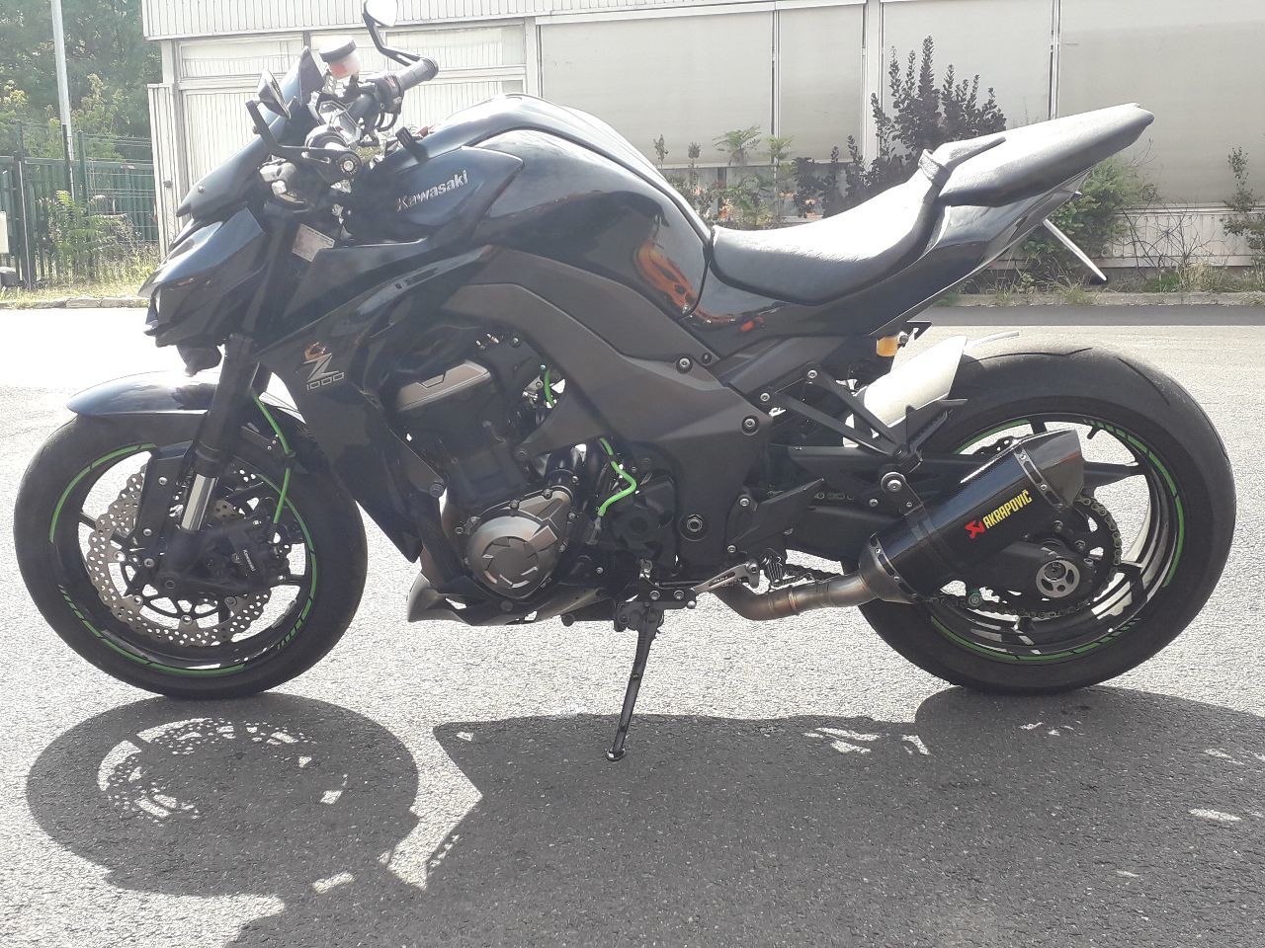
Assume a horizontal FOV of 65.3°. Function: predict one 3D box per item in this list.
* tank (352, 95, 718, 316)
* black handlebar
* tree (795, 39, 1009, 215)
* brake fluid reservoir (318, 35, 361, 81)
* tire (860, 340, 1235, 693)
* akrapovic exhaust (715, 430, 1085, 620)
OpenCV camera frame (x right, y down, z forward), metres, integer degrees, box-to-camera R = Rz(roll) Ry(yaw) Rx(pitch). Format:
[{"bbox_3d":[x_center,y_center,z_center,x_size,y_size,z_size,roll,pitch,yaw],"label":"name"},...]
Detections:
[{"bbox_3d":[-0.153,-0.422,1.537,0.550,0.320,0.380,-1,23,7],"label":"tank"},{"bbox_3d":[-0.390,-0.726,1.790,0.042,0.042,0.130,8,37,25],"label":"black handlebar"},{"bbox_3d":[2.800,-3.280,10.300,2.200,2.550,1.700,-1,8,0],"label":"tree"},{"bbox_3d":[-0.490,-0.700,1.655,0.064,0.062,0.064,-13,28,13],"label":"brake fluid reservoir"},{"bbox_3d":[0.665,0.085,1.665,0.622,0.622,0.190,-1,23,7],"label":"tire"},{"bbox_3d":[0.392,0.106,1.490,0.580,0.175,0.160,-23,19,16],"label":"akrapovic exhaust"}]

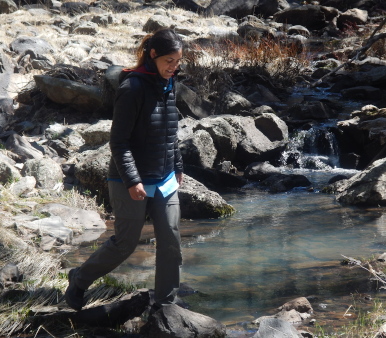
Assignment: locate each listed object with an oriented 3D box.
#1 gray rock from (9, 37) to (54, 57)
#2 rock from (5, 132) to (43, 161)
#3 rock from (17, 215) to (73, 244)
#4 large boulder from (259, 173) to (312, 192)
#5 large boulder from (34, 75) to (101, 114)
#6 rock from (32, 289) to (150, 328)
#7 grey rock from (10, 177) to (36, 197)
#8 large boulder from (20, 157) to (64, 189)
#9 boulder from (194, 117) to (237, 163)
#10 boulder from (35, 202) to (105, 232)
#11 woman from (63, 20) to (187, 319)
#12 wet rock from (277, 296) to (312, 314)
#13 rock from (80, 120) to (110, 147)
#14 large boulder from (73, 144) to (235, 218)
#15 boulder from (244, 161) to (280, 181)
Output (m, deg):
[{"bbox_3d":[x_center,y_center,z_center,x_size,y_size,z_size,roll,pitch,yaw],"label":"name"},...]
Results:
[{"bbox_3d":[-1.806,-1.378,17.120,0.495,0.212,0.392,-1,9,-6],"label":"gray rock"},{"bbox_3d":[-1.440,-0.184,13.006,0.342,0.240,0.271,-1,9,-6],"label":"rock"},{"bbox_3d":[-1.067,0.434,10.929,0.402,0.193,0.279,-1,9,-6],"label":"rock"},{"bbox_3d":[0.820,0.120,13.485,0.443,0.156,0.285,1,9,3],"label":"large boulder"},{"bbox_3d":[-1.152,-0.704,14.200,0.647,0.300,0.450,0,8,0],"label":"large boulder"},{"bbox_3d":[-0.577,0.793,8.650,0.663,0.180,0.320,0,8,0],"label":"rock"},{"bbox_3d":[-1.325,0.137,11.900,0.202,0.135,0.170,0,8,0],"label":"grey rock"},{"bbox_3d":[-1.247,0.029,12.608,0.365,0.245,0.307,-1,9,-6],"label":"large boulder"},{"bbox_3d":[0.201,-0.264,13.600,0.372,0.360,0.380,0,8,0],"label":"boulder"},{"bbox_3d":[-0.926,0.362,11.600,0.528,0.160,0.380,0,8,0],"label":"boulder"},{"bbox_3d":[-0.394,0.009,8.750,0.680,1.610,0.500,6,10,32],"label":"woman"},{"bbox_3d":[0.603,0.811,9.041,0.214,0.091,0.159,1,9,4],"label":"wet rock"},{"bbox_3d":[-0.824,-0.303,13.000,0.306,0.190,0.260,0,8,0],"label":"rock"},{"bbox_3d":[-0.324,0.103,12.487,1.329,0.547,0.840,0,9,-1],"label":"large boulder"},{"bbox_3d":[0.645,0.014,14.133,0.334,0.168,0.265,0,9,3],"label":"boulder"}]

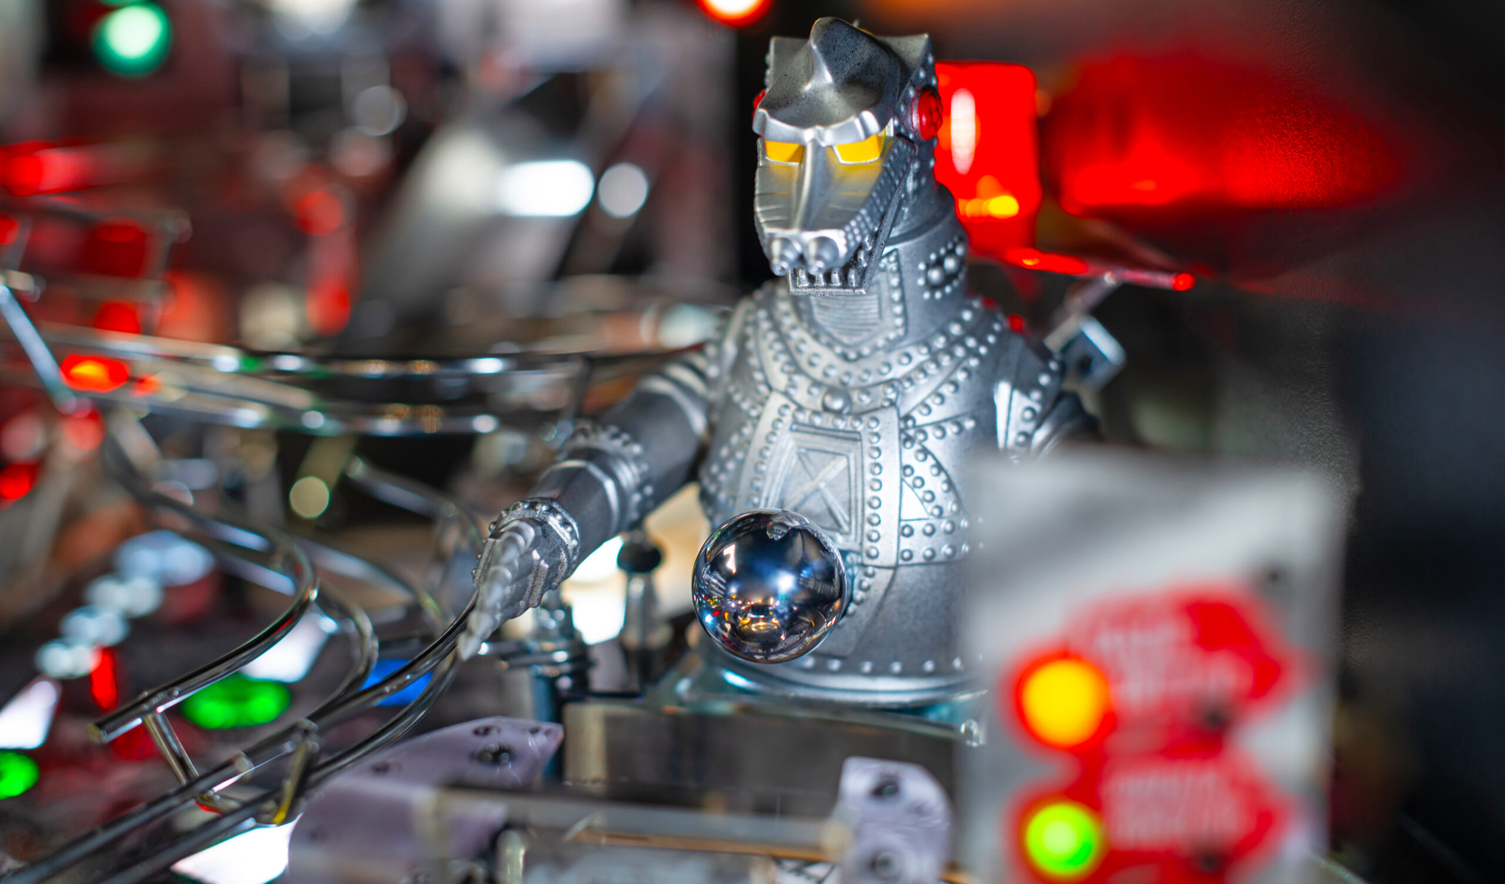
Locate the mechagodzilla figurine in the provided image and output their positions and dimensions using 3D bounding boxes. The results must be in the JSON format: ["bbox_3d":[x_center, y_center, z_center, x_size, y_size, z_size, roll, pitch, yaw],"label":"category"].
[{"bbox_3d":[0.012,-0.015,0.377,0.088,0.123,0.108,5,12,25],"label":"mechagodzilla figurine"}]

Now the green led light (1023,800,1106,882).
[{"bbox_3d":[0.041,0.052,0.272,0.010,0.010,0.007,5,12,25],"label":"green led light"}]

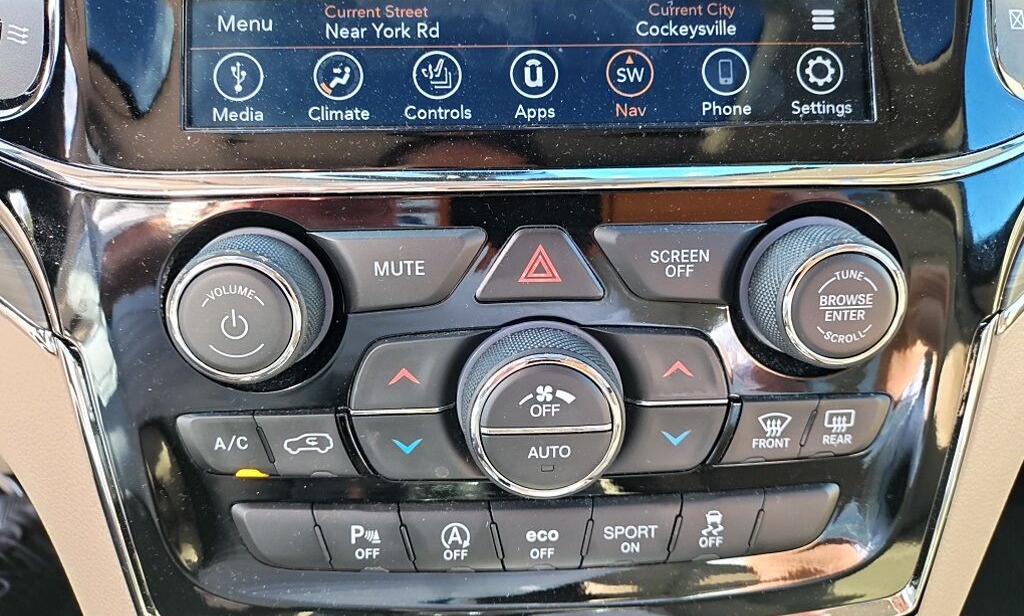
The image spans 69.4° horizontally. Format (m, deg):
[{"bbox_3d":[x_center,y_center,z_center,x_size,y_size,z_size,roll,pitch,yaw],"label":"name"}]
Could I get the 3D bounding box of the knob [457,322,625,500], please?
[{"bbox_3d":[0.008,0.027,0.189,0.041,0.041,0.018,-1,14,-2],"label":"knob"}]

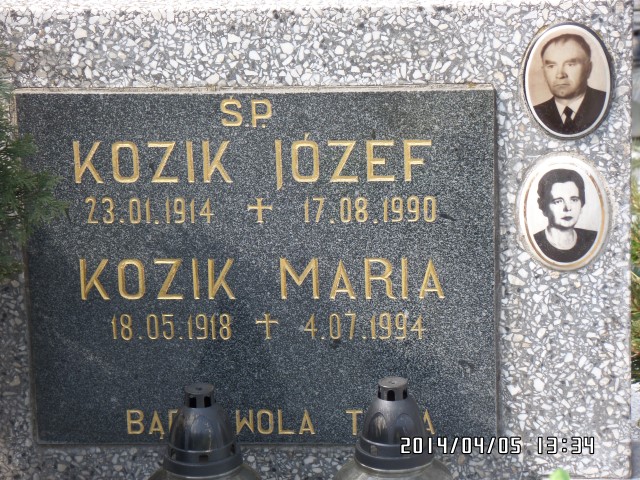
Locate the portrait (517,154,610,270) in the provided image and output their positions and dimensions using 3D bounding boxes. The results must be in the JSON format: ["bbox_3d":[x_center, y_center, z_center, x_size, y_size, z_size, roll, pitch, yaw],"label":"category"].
[{"bbox_3d":[0.247,-0.028,2.644,0.092,0.122,0.013,0,16,5],"label":"portrait"}]

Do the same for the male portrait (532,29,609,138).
[{"bbox_3d":[0.249,-0.156,2.603,0.080,0.108,0.010,0,16,5],"label":"male portrait"}]

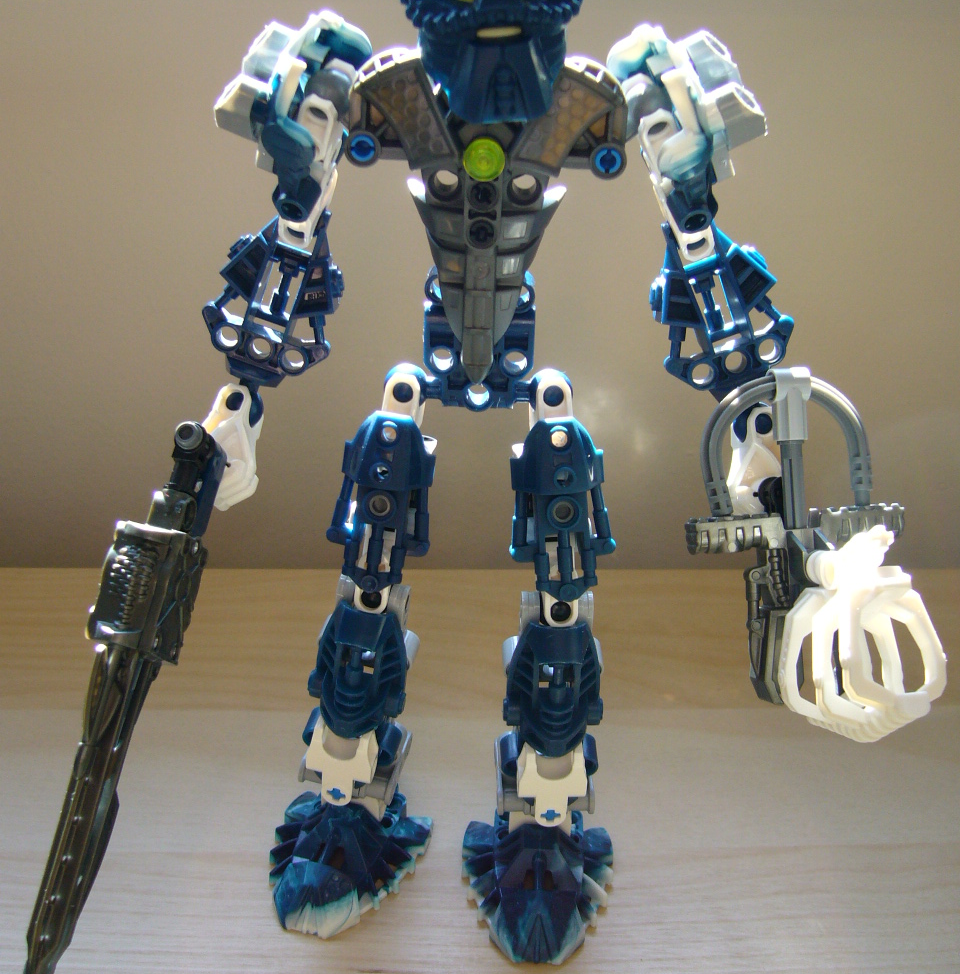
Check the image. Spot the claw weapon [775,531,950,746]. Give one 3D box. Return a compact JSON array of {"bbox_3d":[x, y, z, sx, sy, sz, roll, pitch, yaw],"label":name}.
[{"bbox_3d":[0.082,0.032,0.279,0.031,0.038,0.029,2,22,0],"label":"claw weapon"}]

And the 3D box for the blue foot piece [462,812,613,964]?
[{"bbox_3d":[0.015,0.093,0.315,0.038,0.019,0.046,3,22,2],"label":"blue foot piece"}]

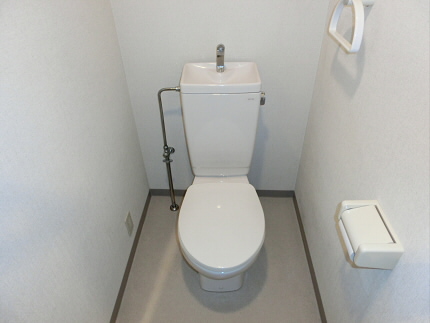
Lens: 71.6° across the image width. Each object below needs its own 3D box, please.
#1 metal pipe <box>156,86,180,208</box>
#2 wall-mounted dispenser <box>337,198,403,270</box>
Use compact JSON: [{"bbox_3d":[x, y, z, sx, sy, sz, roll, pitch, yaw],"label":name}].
[{"bbox_3d":[-0.217,-0.021,1.648,0.134,0.823,0.056,0,38,3],"label":"metal pipe"},{"bbox_3d":[0.404,0.196,0.807,0.107,0.083,0.170,0,38,3],"label":"wall-mounted dispenser"}]

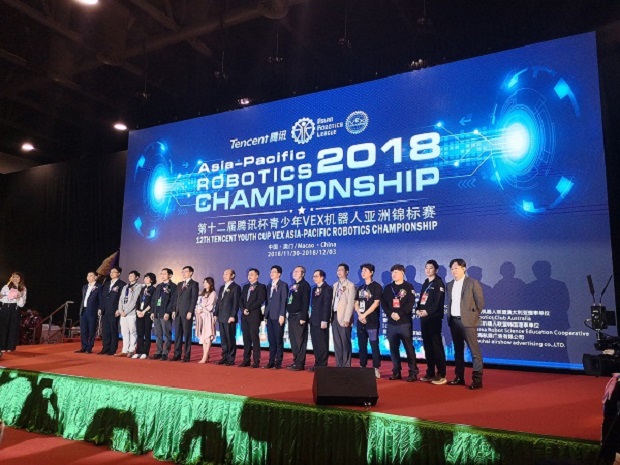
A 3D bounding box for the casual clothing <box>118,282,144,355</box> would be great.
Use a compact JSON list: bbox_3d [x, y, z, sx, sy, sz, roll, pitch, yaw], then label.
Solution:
[{"bbox_3d":[-3.679,1.754,9.911,0.460,1.454,0.300,-3,-9,25],"label":"casual clothing"}]

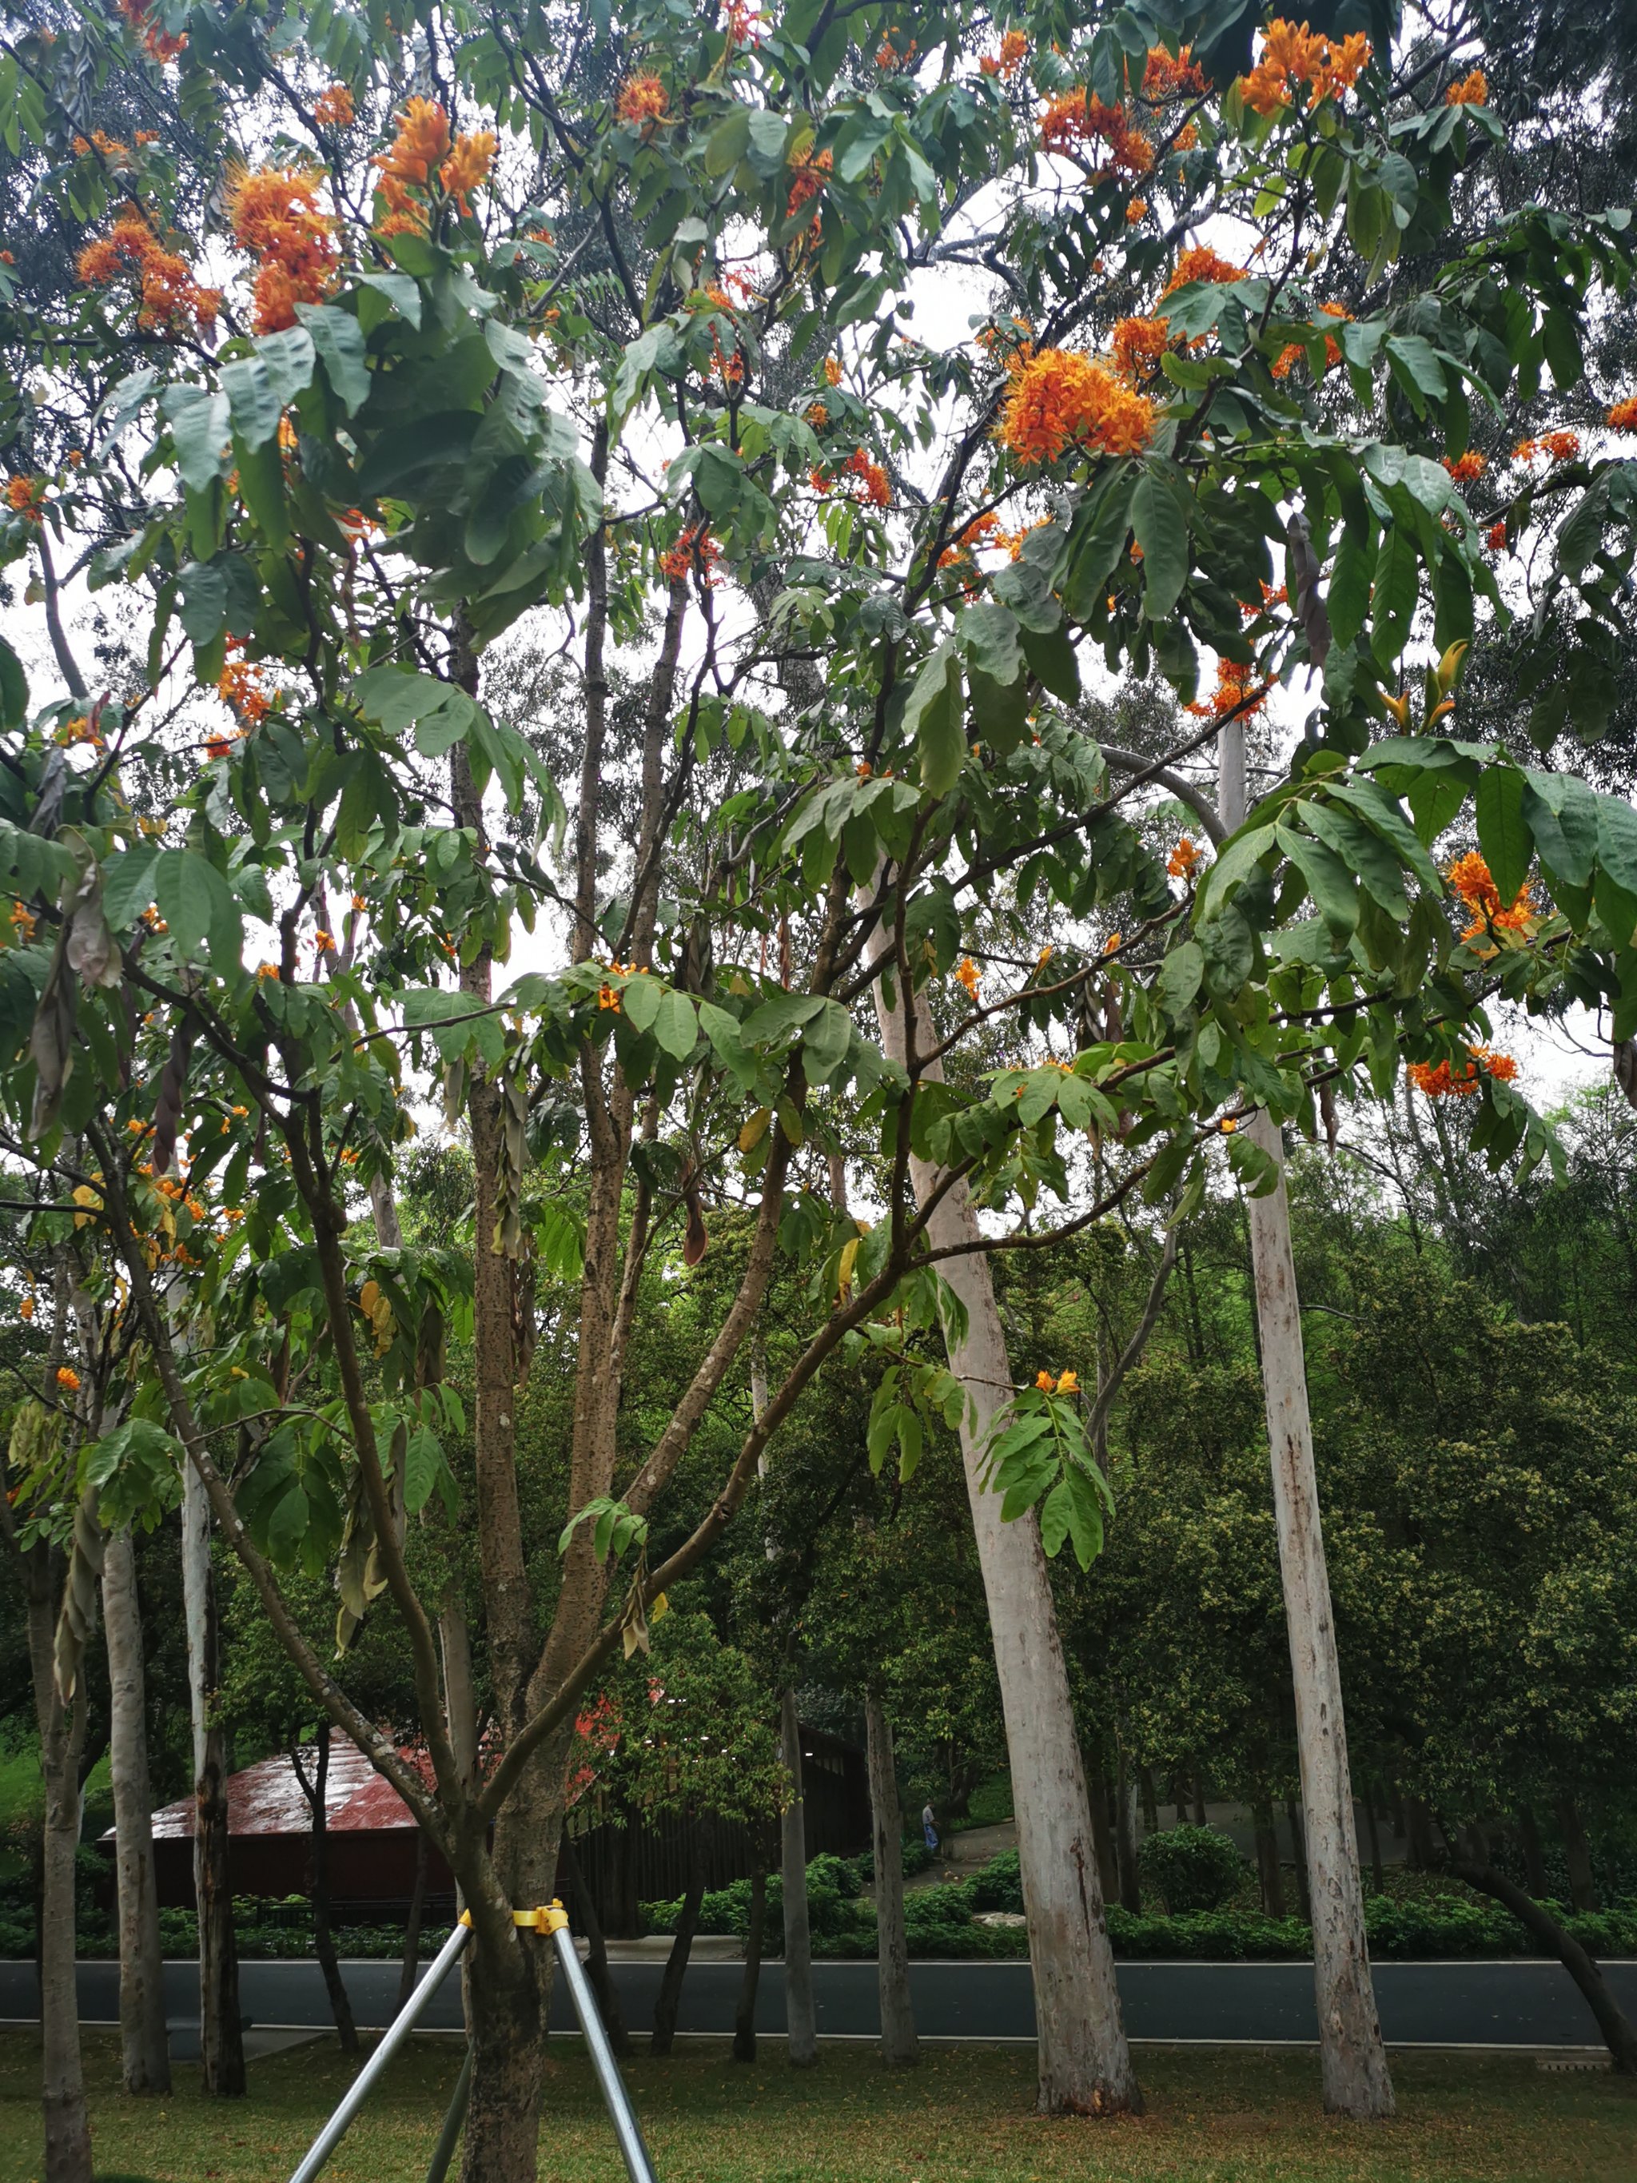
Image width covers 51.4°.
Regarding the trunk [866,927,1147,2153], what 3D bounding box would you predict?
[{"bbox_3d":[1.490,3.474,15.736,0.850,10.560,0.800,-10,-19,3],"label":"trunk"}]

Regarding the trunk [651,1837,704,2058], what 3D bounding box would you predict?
[{"bbox_3d":[-1.126,6.924,13.823,0.180,1.574,0.180,8,-23,-1],"label":"trunk"}]

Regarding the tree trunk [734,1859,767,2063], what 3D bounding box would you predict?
[{"bbox_3d":[-0.504,6.751,13.272,0.160,1.391,0.160,3,-23,0],"label":"tree trunk"}]

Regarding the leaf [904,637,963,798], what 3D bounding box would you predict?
[{"bbox_3d":[0.196,-0.640,2.900,0.100,0.300,0.080,-5,-23,5],"label":"leaf"}]

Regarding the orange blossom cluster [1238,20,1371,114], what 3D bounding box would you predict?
[{"bbox_3d":[0.856,-1.804,3.000,0.220,0.160,0.170,-13,-25,22],"label":"orange blossom cluster"}]

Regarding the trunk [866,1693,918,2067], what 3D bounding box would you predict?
[{"bbox_3d":[0.530,5.889,12.841,0.232,2.539,0.232,-4,-23,1],"label":"trunk"}]

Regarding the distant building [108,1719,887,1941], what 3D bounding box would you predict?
[{"bbox_3d":[-6.857,16.883,41.493,11.000,4.700,15.900,-10,-21,20],"label":"distant building"}]

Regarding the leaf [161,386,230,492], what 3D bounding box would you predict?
[{"bbox_3d":[-1.007,-1.054,2.750,0.105,0.190,0.060,5,-21,-22],"label":"leaf"}]

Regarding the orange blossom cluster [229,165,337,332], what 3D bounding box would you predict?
[{"bbox_3d":[-0.944,-1.482,3.000,0.190,0.300,0.190,6,-24,-20],"label":"orange blossom cluster"}]

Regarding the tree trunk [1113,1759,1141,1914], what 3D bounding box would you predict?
[{"bbox_3d":[3.773,9.105,20.790,0.250,1.775,0.250,-6,-23,8],"label":"tree trunk"}]

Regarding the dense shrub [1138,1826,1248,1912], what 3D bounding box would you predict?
[{"bbox_3d":[4.497,9.417,20.521,1.268,1.045,1.268,-7,-23,9],"label":"dense shrub"}]

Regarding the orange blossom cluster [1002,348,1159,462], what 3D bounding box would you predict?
[{"bbox_3d":[0.417,-1.109,2.750,0.245,0.160,0.200,-7,-20,11],"label":"orange blossom cluster"}]

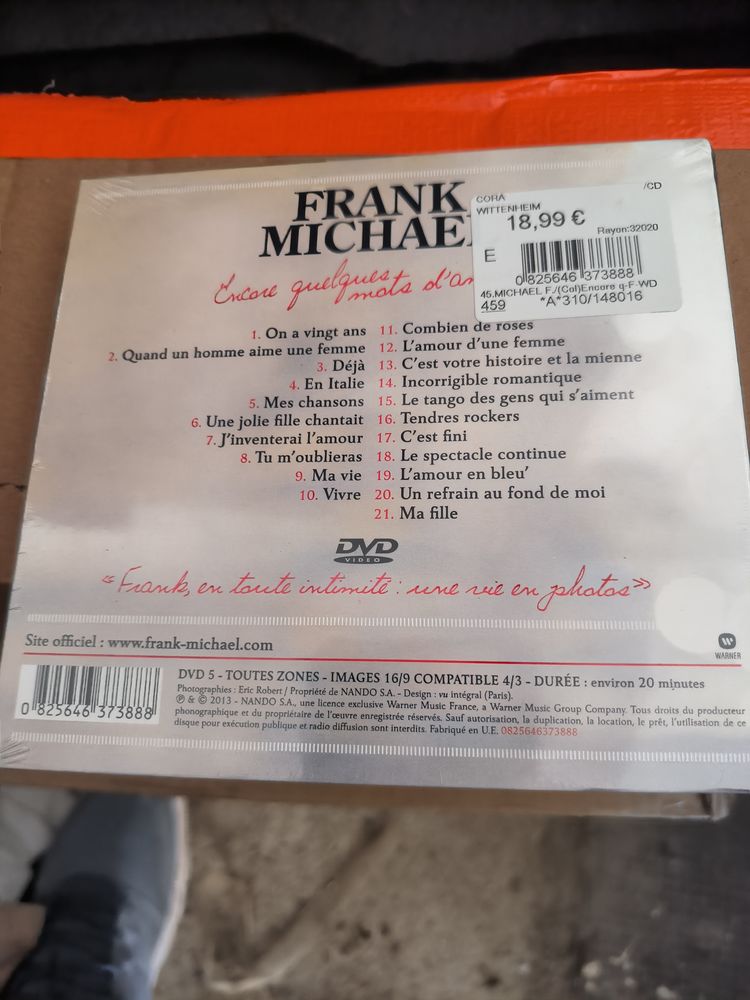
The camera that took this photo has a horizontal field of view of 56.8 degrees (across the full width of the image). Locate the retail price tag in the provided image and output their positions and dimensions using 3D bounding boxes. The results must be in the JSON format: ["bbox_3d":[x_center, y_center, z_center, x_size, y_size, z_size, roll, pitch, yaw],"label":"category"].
[{"bbox_3d":[0.041,-0.051,0.143,0.041,0.001,0.031,-1,74,7],"label":"retail price tag"}]

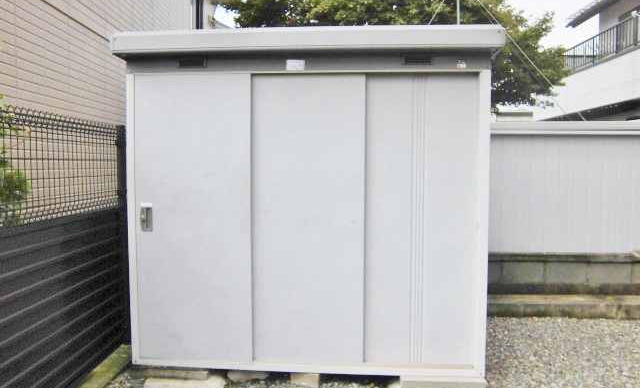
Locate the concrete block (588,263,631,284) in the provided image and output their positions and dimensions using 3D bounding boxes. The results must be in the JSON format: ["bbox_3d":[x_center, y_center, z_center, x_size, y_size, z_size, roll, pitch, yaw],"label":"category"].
[{"bbox_3d":[2.717,0.741,4.562,0.390,0.190,0.120,0,3,2],"label":"concrete block"}]

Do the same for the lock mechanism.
[{"bbox_3d":[-1.099,0.147,3.046,0.077,0.178,0.030,0,3,4],"label":"lock mechanism"}]

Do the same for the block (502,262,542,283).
[{"bbox_3d":[1.899,0.730,4.550,0.390,0.190,0.120,0,3,1],"label":"block"}]

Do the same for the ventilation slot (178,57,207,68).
[{"bbox_3d":[-0.778,-0.804,2.953,0.175,0.061,0.025,0,3,4],"label":"ventilation slot"}]

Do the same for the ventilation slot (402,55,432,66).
[{"bbox_3d":[0.579,-0.788,2.853,0.174,0.055,0.025,0,3,4],"label":"ventilation slot"}]

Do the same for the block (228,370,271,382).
[{"bbox_3d":[-0.460,1.152,3.193,0.280,0.100,0.200,0,3,4],"label":"block"}]

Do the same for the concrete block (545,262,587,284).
[{"bbox_3d":[2.317,0.740,4.575,0.390,0.190,0.120,0,3,2],"label":"concrete block"}]

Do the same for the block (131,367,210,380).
[{"bbox_3d":[-0.892,1.083,2.985,0.474,0.070,0.210,0,3,5],"label":"block"}]

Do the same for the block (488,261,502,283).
[{"bbox_3d":[1.518,0.738,4.602,0.390,0.190,0.120,0,3,2],"label":"block"}]

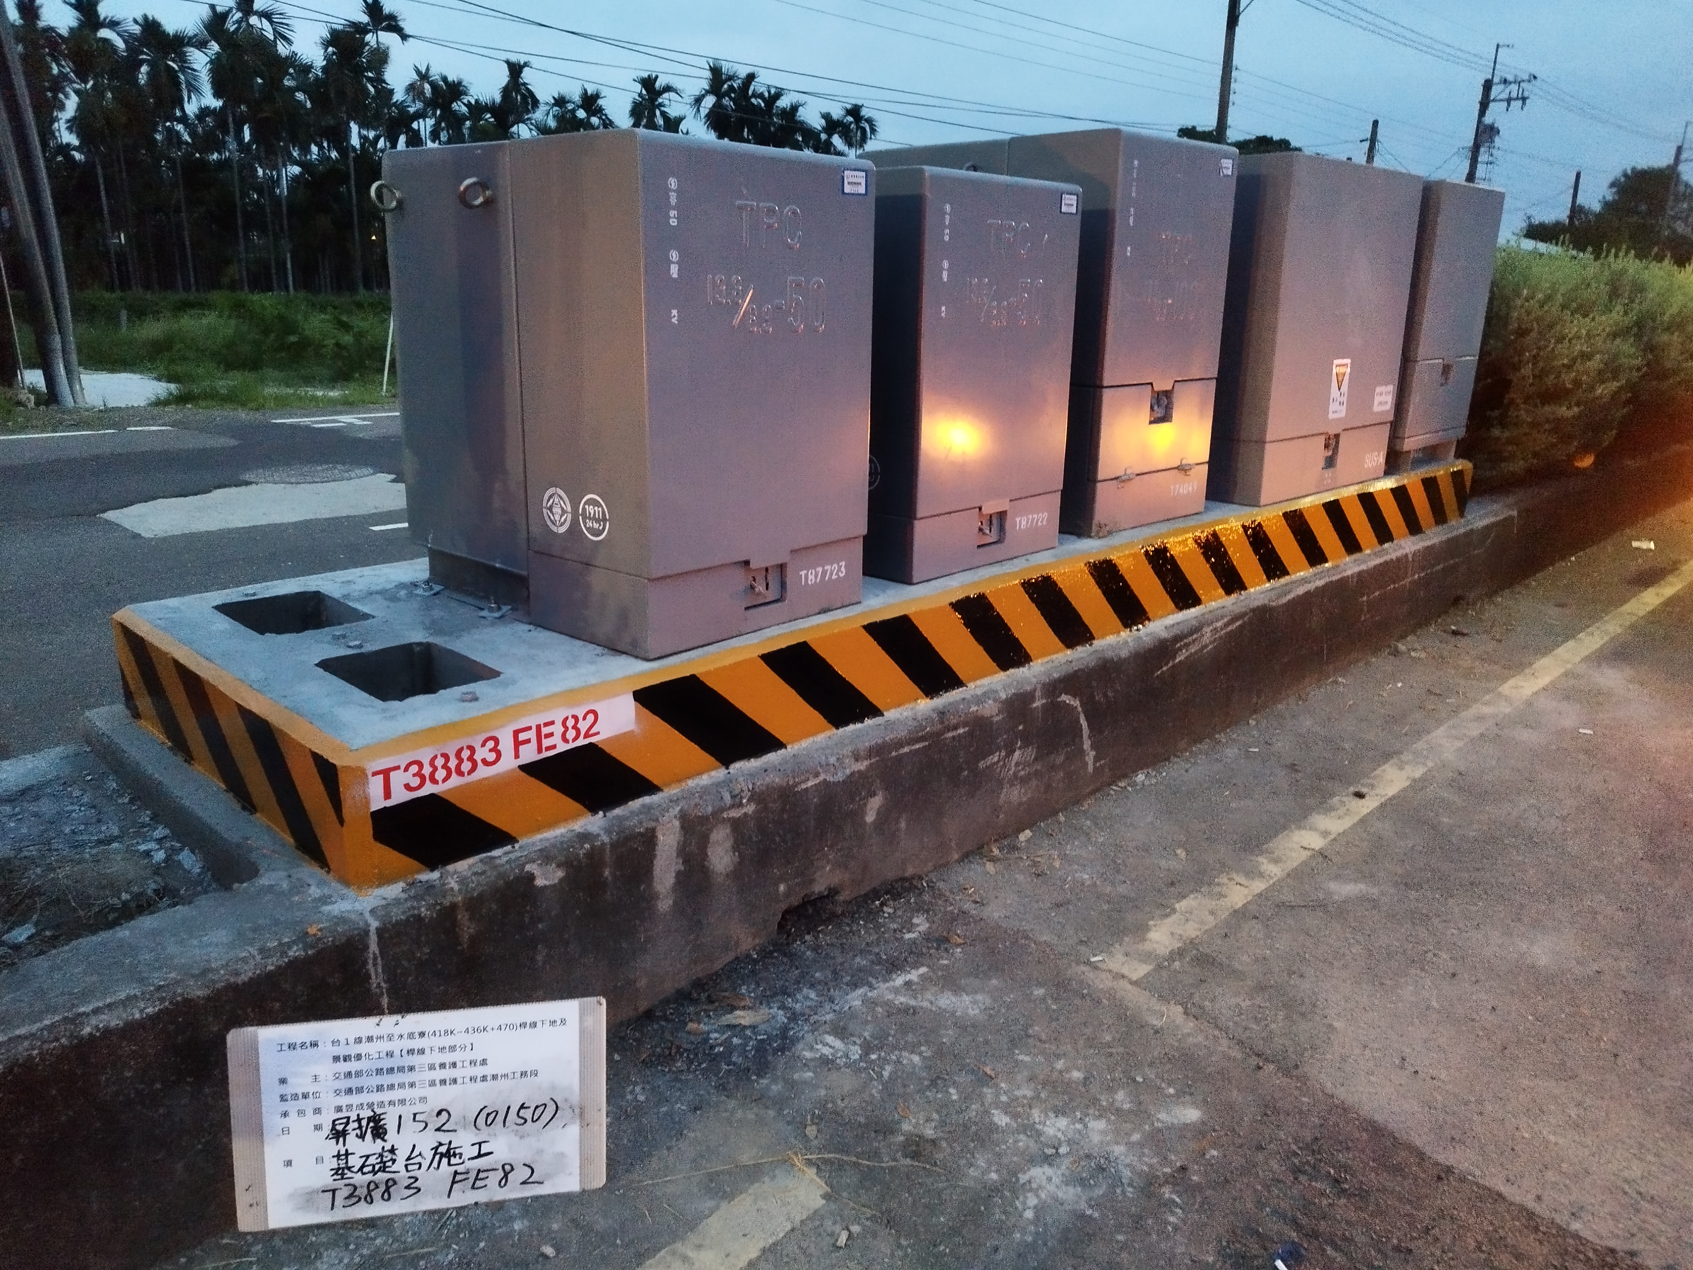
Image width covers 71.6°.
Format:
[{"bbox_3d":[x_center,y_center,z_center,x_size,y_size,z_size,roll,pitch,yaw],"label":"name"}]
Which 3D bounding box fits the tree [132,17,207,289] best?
[{"bbox_3d":[-20.585,-14.529,36.741,2.200,8.706,2.200,1,17,0],"label":"tree"}]

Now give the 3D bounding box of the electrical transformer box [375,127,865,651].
[{"bbox_3d":[-0.570,-0.646,3.064,1.053,1.120,0.711,16,22,41],"label":"electrical transformer box"}]

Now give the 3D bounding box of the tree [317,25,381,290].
[{"bbox_3d":[-15.357,-14.548,37.241,2.000,8.708,2.000,1,17,0],"label":"tree"}]

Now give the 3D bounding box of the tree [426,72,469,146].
[{"bbox_3d":[-15.736,-17.721,47.289,1.900,9.044,1.900,1,17,0],"label":"tree"}]

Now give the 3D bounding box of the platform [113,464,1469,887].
[{"bbox_3d":[0.772,-0.382,4.880,1.420,0.293,6.343,16,22,42],"label":"platform"}]

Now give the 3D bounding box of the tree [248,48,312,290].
[{"bbox_3d":[-18.184,-14.796,38.673,2.100,8.231,2.100,1,17,0],"label":"tree"}]

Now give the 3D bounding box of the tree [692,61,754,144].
[{"bbox_3d":[-5.758,-20.322,54.184,2.900,11.207,2.900,16,22,42],"label":"tree"}]

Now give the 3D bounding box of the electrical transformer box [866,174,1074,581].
[{"bbox_3d":[0.099,-0.900,3.981,1.040,1.183,0.780,16,22,41],"label":"electrical transformer box"}]

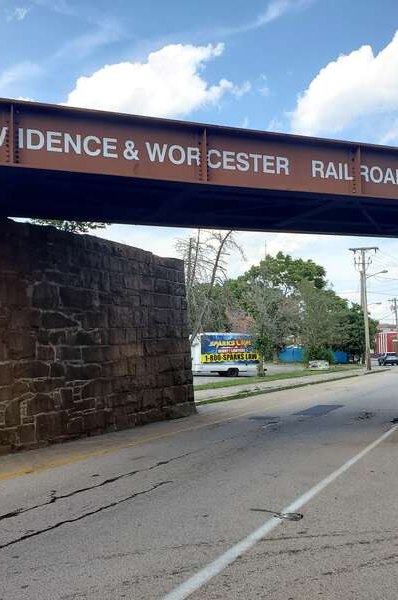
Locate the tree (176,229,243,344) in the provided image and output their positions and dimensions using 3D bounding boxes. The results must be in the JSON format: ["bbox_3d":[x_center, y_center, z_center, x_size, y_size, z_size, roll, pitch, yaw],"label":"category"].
[{"bbox_3d":[0.650,-0.202,40.484,5.200,11.000,5.000,-1,-5,1],"label":"tree"}]

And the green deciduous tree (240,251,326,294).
[{"bbox_3d":[11.098,1.147,82.669,13.000,15.200,12.500,-2,-5,8],"label":"green deciduous tree"}]

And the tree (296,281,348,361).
[{"bbox_3d":[15.225,2.894,74.449,6.600,10.200,6.400,-2,-5,12],"label":"tree"}]

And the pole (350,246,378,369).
[{"bbox_3d":[14.329,0.733,51.262,2.440,10.500,0.400,-2,-5,12],"label":"pole"}]

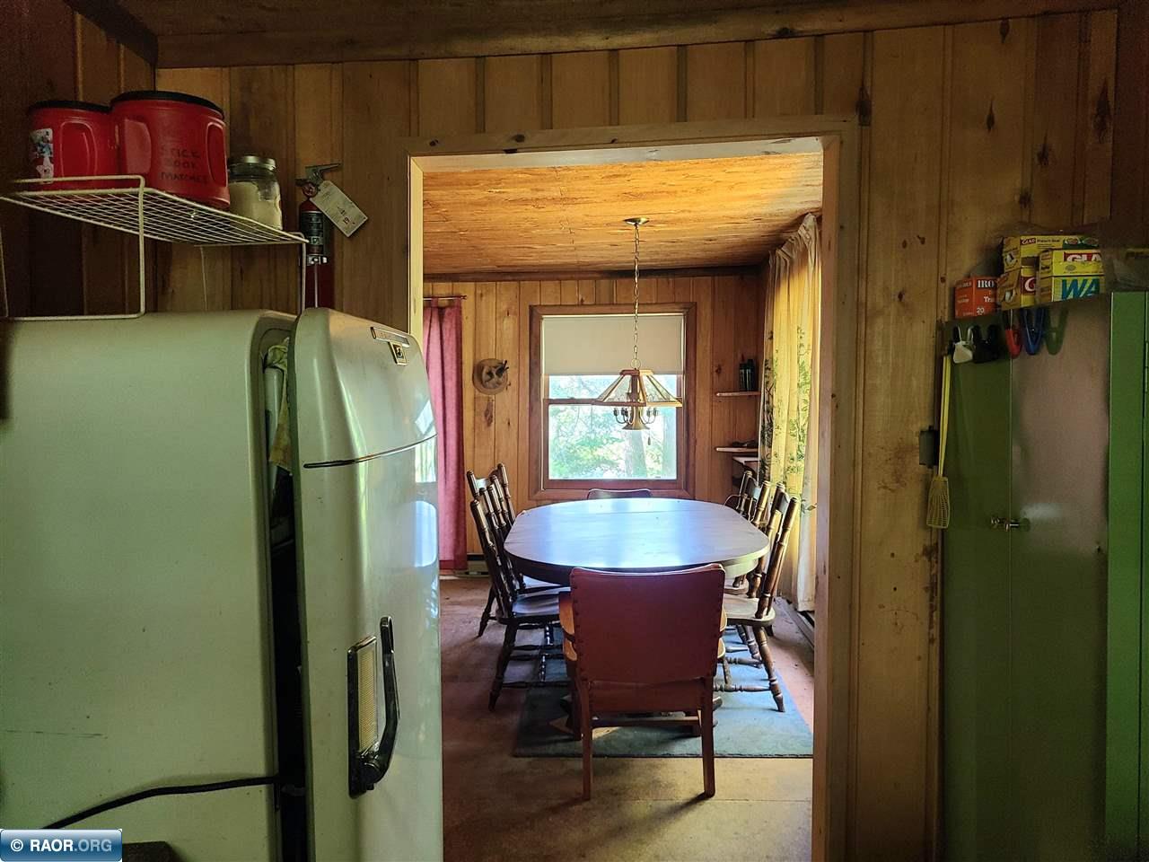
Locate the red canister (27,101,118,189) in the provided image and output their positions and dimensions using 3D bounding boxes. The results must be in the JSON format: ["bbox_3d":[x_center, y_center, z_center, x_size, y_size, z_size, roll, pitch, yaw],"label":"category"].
[{"bbox_3d":[-0.750,-0.410,1.298,0.120,0.132,0.120,-2,4,-30],"label":"red canister"}]

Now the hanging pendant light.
[{"bbox_3d":[0.305,-0.523,4.275,0.410,1.052,0.430,0,4,-5],"label":"hanging pendant light"}]

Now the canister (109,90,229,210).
[{"bbox_3d":[-0.612,-0.416,1.312,0.158,0.148,0.158,-1,4,-25],"label":"canister"}]

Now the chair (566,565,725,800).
[{"bbox_3d":[0.263,0.883,3.385,0.610,0.840,0.590,0,4,-1],"label":"chair"}]

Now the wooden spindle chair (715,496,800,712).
[{"bbox_3d":[0.760,0.773,4.159,0.540,0.967,0.460,0,4,2],"label":"wooden spindle chair"}]

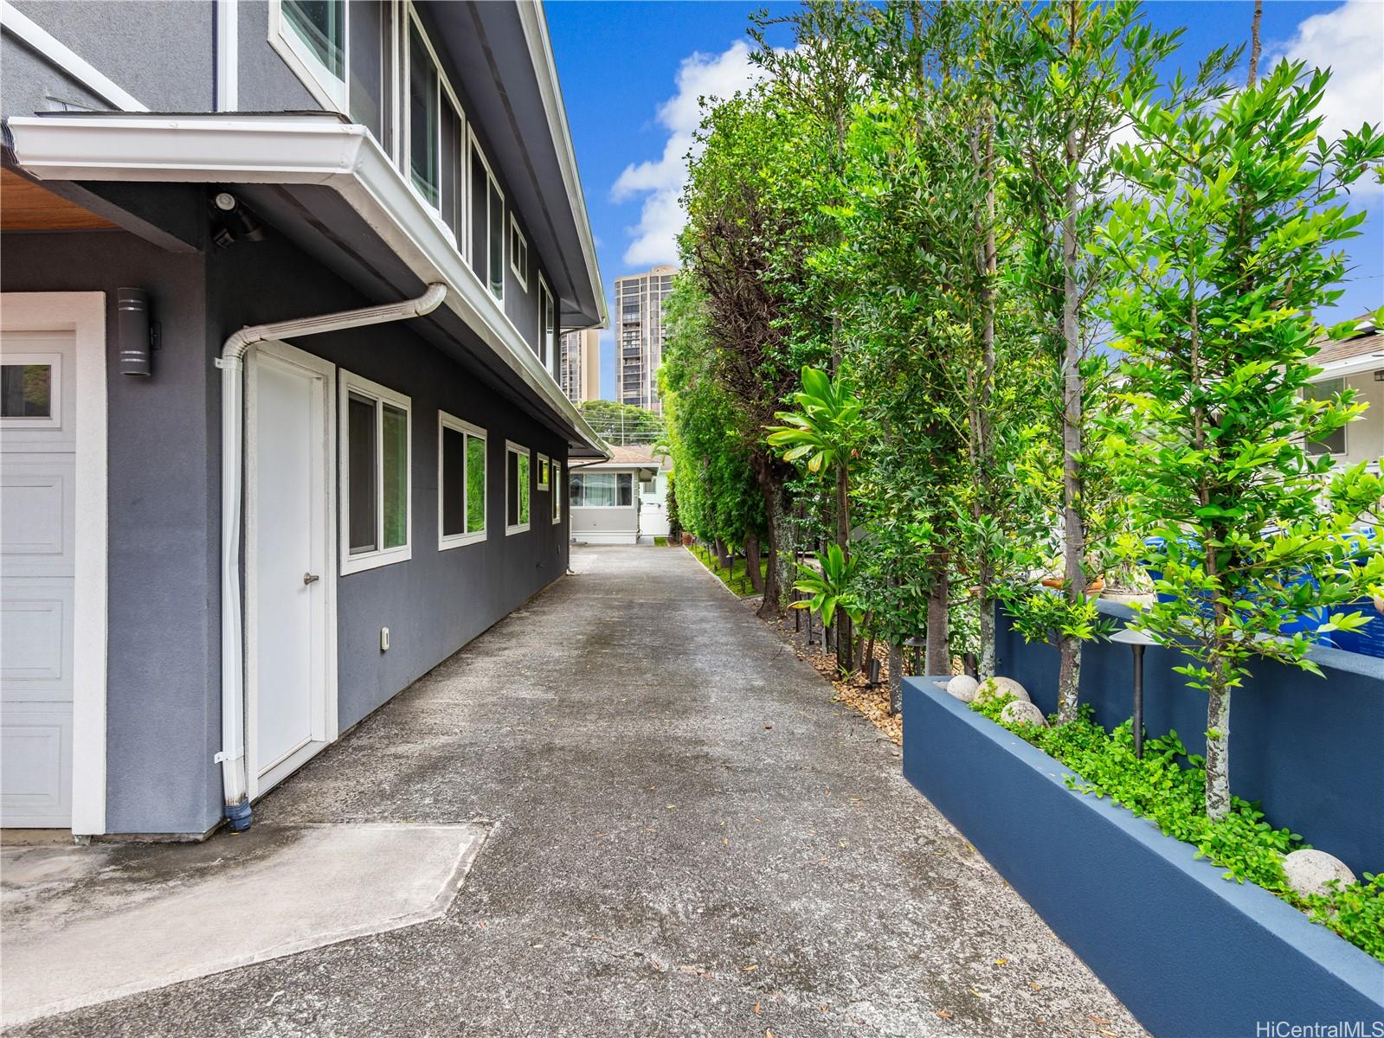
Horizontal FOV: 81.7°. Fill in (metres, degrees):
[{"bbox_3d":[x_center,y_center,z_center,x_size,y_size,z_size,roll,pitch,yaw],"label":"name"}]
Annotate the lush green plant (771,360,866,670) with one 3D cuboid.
[{"bbox_3d":[1.038,0.009,6.583,0.800,2.500,0.800,0,1,-3],"label":"lush green plant"}]

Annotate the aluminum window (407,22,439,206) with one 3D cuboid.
[{"bbox_3d":[-2.205,-3.279,6.567,0.060,1.265,0.976,0,1,-3],"label":"aluminum window"}]

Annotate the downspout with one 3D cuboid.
[{"bbox_3d":[-1.555,0.163,3.515,0.980,2.400,0.130,0,1,-3],"label":"downspout"}]

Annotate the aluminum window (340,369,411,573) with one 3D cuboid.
[{"bbox_3d":[-2.142,-0.297,5.515,0.060,1.250,1.434,0,1,-3],"label":"aluminum window"}]

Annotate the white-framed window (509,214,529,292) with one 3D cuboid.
[{"bbox_3d":[-2.437,-3.739,11.336,0.060,0.755,1.413,0,1,-3],"label":"white-framed window"}]

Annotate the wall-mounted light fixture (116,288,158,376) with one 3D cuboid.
[{"bbox_3d":[-2.232,-0.751,3.221,0.108,0.343,0.140,0,1,-3],"label":"wall-mounted light fixture"}]

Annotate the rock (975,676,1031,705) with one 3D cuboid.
[{"bbox_3d":[1.444,0.827,3.719,0.245,0.190,0.235,0,1,-3],"label":"rock"}]

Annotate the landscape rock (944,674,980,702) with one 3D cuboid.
[{"bbox_3d":[1.315,0.835,3.893,0.156,0.145,0.155,0,1,-3],"label":"landscape rock"}]

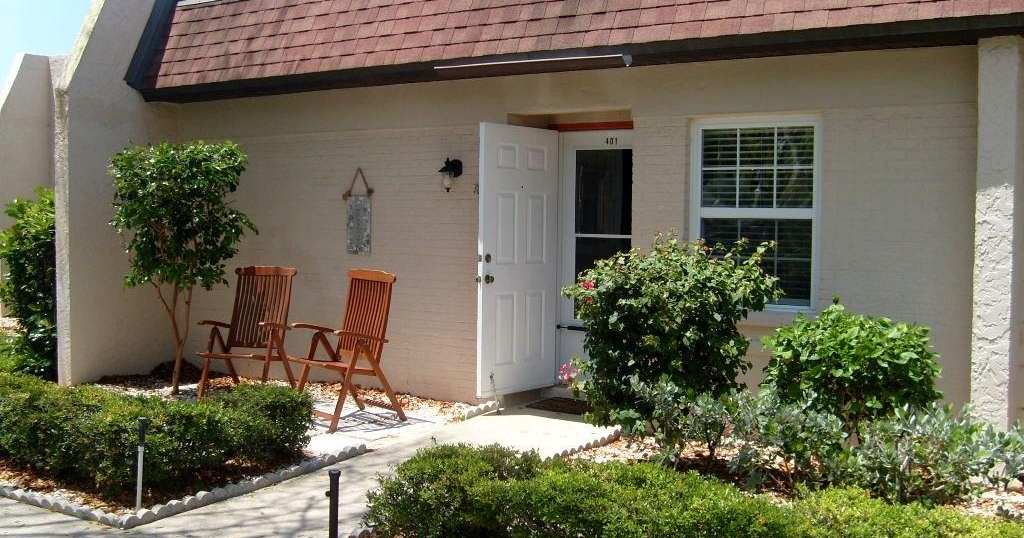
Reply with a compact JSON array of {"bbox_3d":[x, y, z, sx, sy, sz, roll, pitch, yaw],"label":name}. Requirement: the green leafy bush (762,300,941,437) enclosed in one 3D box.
[{"bbox_3d":[2.049,0.679,6.250,1.060,1.000,0.950,3,4,33],"label":"green leafy bush"}]

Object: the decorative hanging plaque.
[{"bbox_3d":[-1.333,-0.502,8.857,0.310,0.735,0.030,3,4,33],"label":"decorative hanging plaque"}]

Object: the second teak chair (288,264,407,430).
[{"bbox_3d":[-1.209,0.567,7.502,0.690,1.070,0.590,-2,4,-43],"label":"second teak chair"}]

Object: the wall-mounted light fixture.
[{"bbox_3d":[-0.491,-0.748,8.204,0.140,0.270,0.200,3,4,33],"label":"wall-mounted light fixture"}]

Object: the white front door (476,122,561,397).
[{"bbox_3d":[0.046,-0.076,8.257,0.050,2.090,0.900,3,4,41],"label":"white front door"}]

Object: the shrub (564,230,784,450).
[{"bbox_3d":[1.029,0.477,6.720,1.360,1.420,1.200,3,4,33],"label":"shrub"}]

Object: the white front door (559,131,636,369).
[{"bbox_3d":[0.798,-0.070,8.362,0.900,2.090,0.050,3,4,33],"label":"white front door"}]

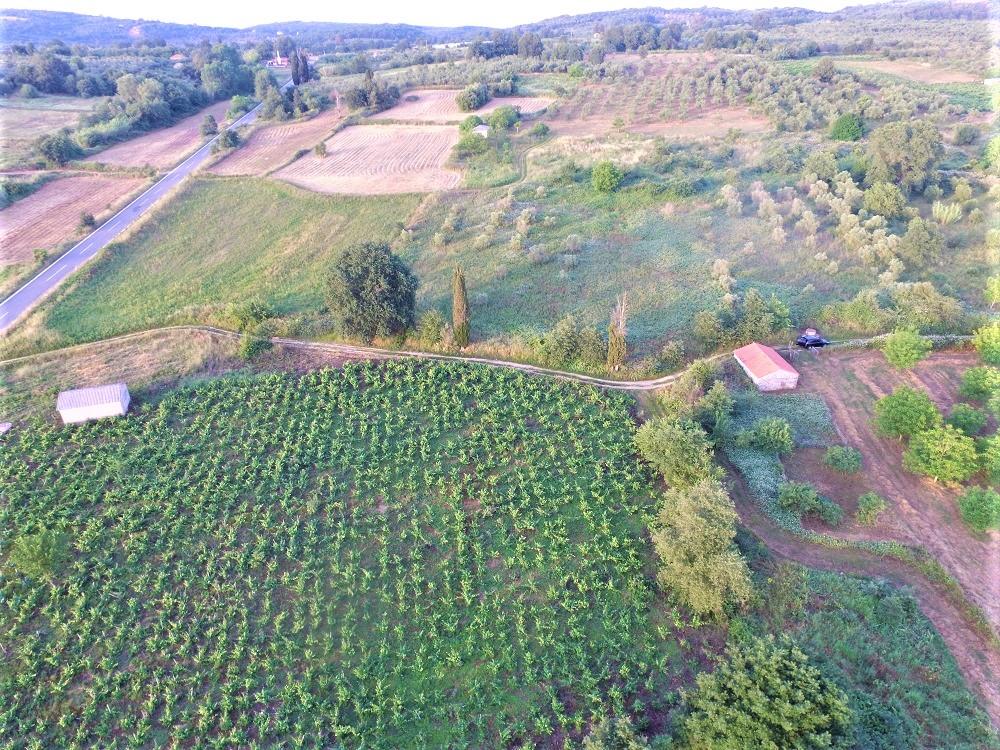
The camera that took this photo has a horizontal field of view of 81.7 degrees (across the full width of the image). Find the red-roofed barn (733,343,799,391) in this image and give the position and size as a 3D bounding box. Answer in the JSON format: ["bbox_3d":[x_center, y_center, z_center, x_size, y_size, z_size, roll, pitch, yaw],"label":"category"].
[{"bbox_3d":[35.395,-1.187,77.149,5.128,3.026,7.385,-3,31,-6],"label":"red-roofed barn"}]

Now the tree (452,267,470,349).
[{"bbox_3d":[-5.600,-9.504,81.990,2.400,12.400,2.400,0,31,0],"label":"tree"}]

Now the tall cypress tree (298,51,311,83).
[{"bbox_3d":[-118.874,-187.075,350.608,5.200,17.100,5.200,0,31,0],"label":"tall cypress tree"}]

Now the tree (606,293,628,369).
[{"bbox_3d":[15.867,-5.631,76.462,2.400,11.400,2.400,0,31,0],"label":"tree"}]

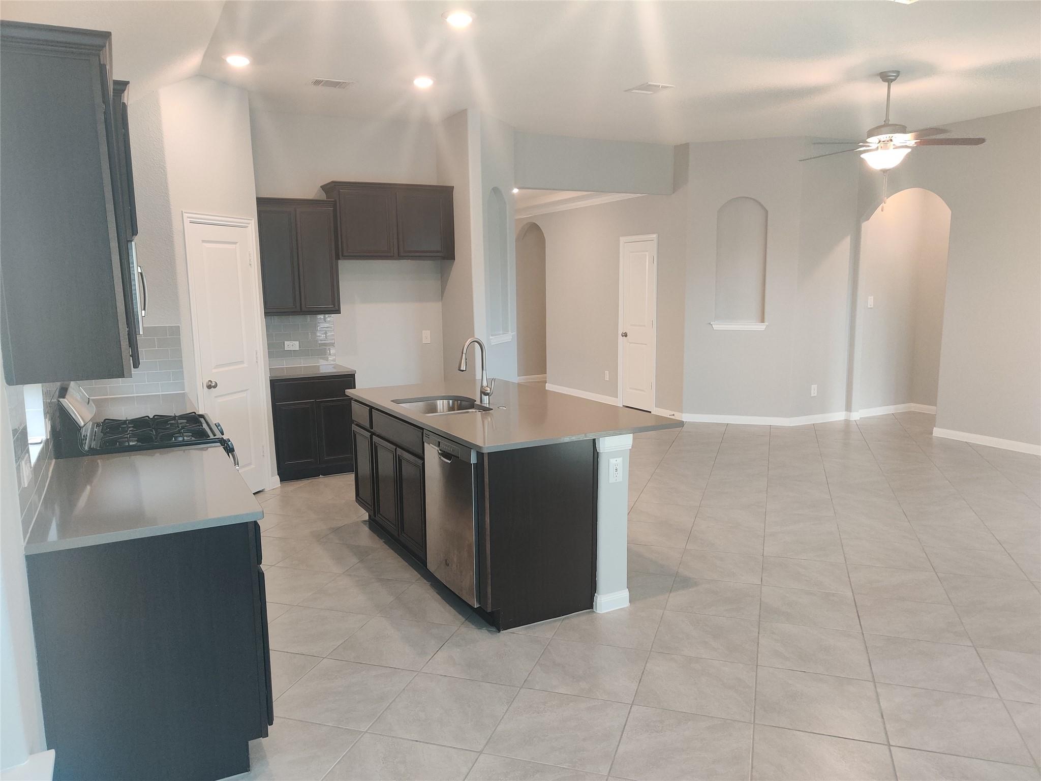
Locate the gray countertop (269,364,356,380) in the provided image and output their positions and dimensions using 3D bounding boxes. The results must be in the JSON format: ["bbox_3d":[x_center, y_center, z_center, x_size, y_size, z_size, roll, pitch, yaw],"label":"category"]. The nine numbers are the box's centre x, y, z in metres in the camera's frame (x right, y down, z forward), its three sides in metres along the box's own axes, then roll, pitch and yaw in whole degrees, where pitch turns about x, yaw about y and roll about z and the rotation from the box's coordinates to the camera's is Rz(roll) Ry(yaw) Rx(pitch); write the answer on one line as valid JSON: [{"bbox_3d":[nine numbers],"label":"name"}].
[{"bbox_3d":[-1.833,-0.165,6.927,0.700,0.030,0.640,-5,10,-27],"label":"gray countertop"}]

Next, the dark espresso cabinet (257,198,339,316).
[{"bbox_3d":[-1.876,-1.110,6.804,0.620,0.930,0.340,-5,10,-27],"label":"dark espresso cabinet"}]

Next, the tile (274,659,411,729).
[{"bbox_3d":[-0.725,1.238,3.329,0.457,0.010,0.457,2,9,17],"label":"tile"}]

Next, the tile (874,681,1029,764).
[{"bbox_3d":[1.635,1.268,3.105,0.462,0.010,0.462,2,9,17],"label":"tile"}]

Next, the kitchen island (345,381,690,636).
[{"bbox_3d":[-0.164,0.522,4.964,1.163,0.912,2.138,-5,10,-28],"label":"kitchen island"}]

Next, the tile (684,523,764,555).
[{"bbox_3d":[1.285,0.950,5.091,0.457,0.010,0.457,2,9,17],"label":"tile"}]

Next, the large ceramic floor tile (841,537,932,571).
[{"bbox_3d":[2.165,0.979,4.816,0.457,0.010,0.457,2,9,17],"label":"large ceramic floor tile"}]

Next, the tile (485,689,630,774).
[{"bbox_3d":[0.151,1.267,3.042,0.457,0.010,0.457,2,9,17],"label":"tile"}]

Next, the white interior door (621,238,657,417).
[{"bbox_3d":[1.399,-0.799,9.751,0.050,2.070,0.740,-5,10,-27],"label":"white interior door"}]

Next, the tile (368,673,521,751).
[{"bbox_3d":[-0.290,1.270,3.232,0.462,0.010,0.462,2,9,17],"label":"tile"}]

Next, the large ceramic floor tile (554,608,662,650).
[{"bbox_3d":[0.431,1.135,3.924,0.457,0.010,0.457,2,9,17],"label":"large ceramic floor tile"}]

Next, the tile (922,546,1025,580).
[{"bbox_3d":[2.649,1.010,4.746,0.465,0.010,0.465,2,9,17],"label":"tile"}]

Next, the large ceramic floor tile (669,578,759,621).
[{"bbox_3d":[1.008,1.081,4.224,0.457,0.010,0.457,2,9,17],"label":"large ceramic floor tile"}]

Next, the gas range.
[{"bbox_3d":[-1.867,0.553,4.079,0.740,1.170,0.760,-5,9,-27],"label":"gas range"}]

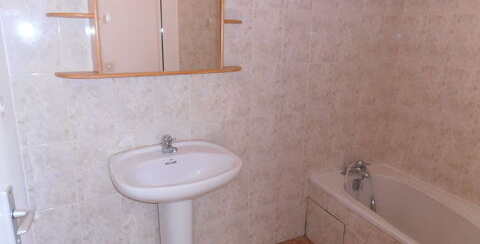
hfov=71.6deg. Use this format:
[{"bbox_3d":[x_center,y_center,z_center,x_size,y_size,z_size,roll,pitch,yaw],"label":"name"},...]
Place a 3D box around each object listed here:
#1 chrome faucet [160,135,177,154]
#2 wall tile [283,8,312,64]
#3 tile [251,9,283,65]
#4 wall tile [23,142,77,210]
[{"bbox_3d":[-0.375,0.112,1.723,0.051,0.091,0.105,-8,17,-30],"label":"chrome faucet"},{"bbox_3d":[0.353,-0.519,2.052,0.202,0.318,0.010,-5,16,-23],"label":"wall tile"},{"bbox_3d":[0.168,-0.501,1.974,0.202,0.318,0.010,-5,16,-23],"label":"tile"},{"bbox_3d":[-0.891,0.257,1.565,0.202,0.322,0.010,-8,17,-30],"label":"wall tile"}]

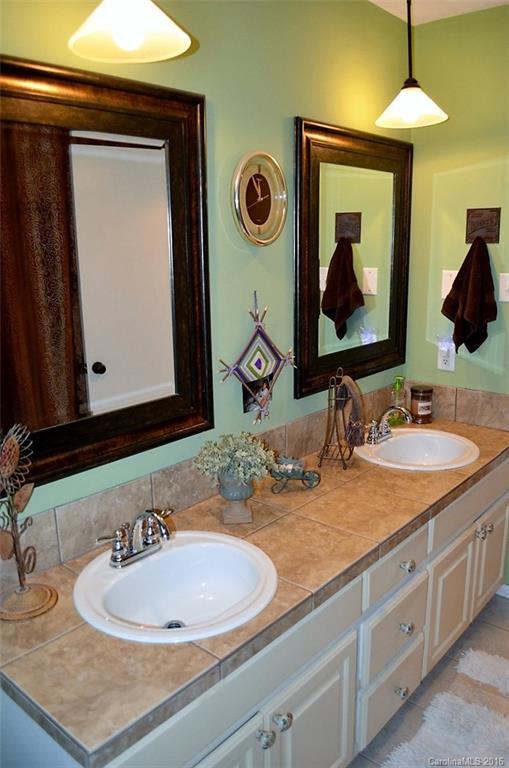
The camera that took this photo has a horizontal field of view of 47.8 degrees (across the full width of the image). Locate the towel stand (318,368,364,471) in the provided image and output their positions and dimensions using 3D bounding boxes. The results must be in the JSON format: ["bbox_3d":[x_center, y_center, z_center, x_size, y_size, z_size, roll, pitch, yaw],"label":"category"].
[{"bbox_3d":[0.307,0.128,2.042,0.135,0.328,0.113,4,13,21],"label":"towel stand"}]

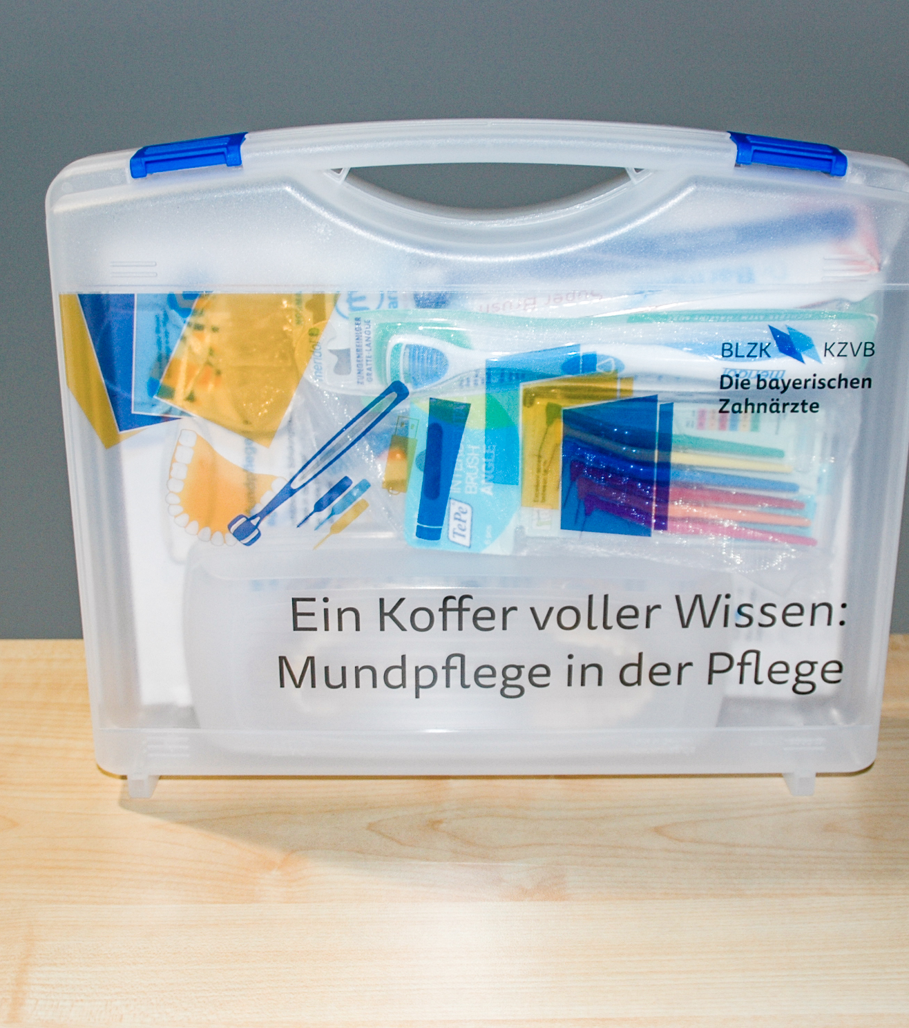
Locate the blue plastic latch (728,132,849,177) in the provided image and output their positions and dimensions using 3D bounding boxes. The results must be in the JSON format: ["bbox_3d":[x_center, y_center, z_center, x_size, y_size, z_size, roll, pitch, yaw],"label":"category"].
[{"bbox_3d":[0.135,-0.148,0.651,0.044,0.011,0.026,6,19,-2],"label":"blue plastic latch"}]

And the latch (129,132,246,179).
[{"bbox_3d":[-0.108,-0.147,0.651,0.044,0.011,0.026,-7,19,2],"label":"latch"}]

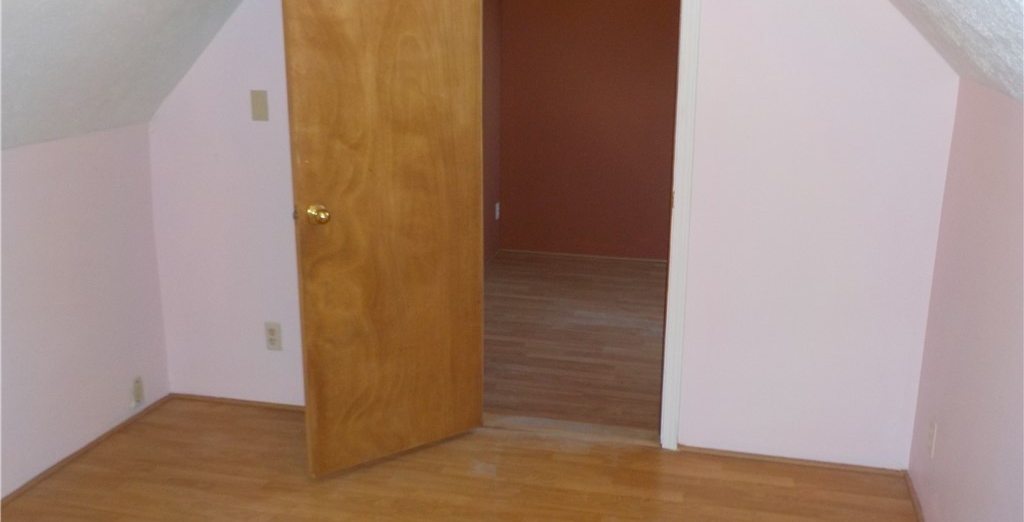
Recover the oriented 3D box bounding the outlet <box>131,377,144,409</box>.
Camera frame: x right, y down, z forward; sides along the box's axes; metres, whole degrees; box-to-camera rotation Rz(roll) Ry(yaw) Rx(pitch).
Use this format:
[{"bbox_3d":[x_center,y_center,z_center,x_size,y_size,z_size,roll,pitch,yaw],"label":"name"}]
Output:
[{"bbox_3d":[-1.495,0.527,3.544,0.010,0.115,0.070,4,15,13],"label":"outlet"}]

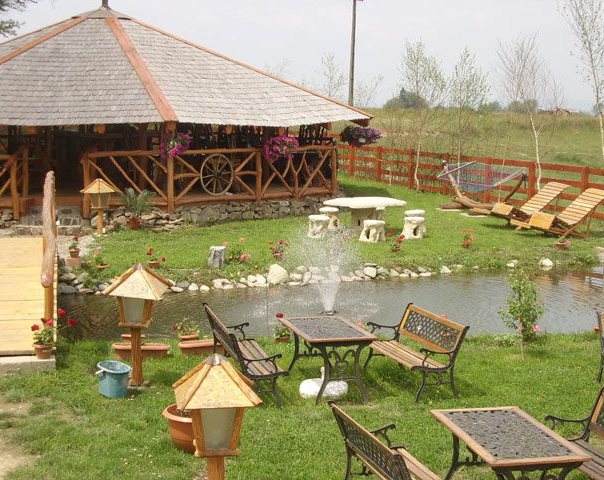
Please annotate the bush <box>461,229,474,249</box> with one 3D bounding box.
[{"bbox_3d":[3.496,-0.045,17.126,0.300,0.410,0.300,3,8,11],"label":"bush"}]

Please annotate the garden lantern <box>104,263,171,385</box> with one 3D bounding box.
[{"bbox_3d":[-1.726,0.902,8.615,0.600,1.340,0.600,2,8,3],"label":"garden lantern"}]

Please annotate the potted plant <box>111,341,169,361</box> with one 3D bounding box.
[{"bbox_3d":[-1.918,1.317,9.714,0.680,0.190,0.230,1,8,0],"label":"potted plant"}]

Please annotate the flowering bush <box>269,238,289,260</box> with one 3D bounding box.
[{"bbox_3d":[-0.445,0.165,15.960,0.390,0.400,0.360,2,8,-2],"label":"flowering bush"}]

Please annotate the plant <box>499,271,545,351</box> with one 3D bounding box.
[{"bbox_3d":[2.983,0.917,11.057,0.600,0.950,0.600,1,8,0],"label":"plant"}]

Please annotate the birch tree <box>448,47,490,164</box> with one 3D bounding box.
[{"bbox_3d":[5.832,-4.136,28.442,1.550,5.250,1.500,1,8,0],"label":"birch tree"}]

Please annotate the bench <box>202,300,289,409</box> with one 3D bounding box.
[{"bbox_3d":[-0.616,1.218,8.748,0.640,0.780,1.260,-2,9,-18],"label":"bench"}]

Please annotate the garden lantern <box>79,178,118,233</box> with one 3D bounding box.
[{"bbox_3d":[-4.594,-0.765,18.500,0.630,1.270,0.630,7,10,33],"label":"garden lantern"}]

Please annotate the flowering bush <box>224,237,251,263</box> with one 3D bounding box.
[{"bbox_3d":[-1.219,0.156,15.397,0.500,0.470,0.420,1,8,0],"label":"flowering bush"}]

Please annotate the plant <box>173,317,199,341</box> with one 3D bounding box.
[{"bbox_3d":[-1.454,1.167,10.347,0.340,0.320,0.300,1,8,-8],"label":"plant"}]

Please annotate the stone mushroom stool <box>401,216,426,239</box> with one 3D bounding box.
[{"bbox_3d":[2.405,-0.262,17.500,0.460,0.420,0.460,1,8,0],"label":"stone mushroom stool"}]

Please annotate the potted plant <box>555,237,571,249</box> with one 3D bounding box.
[{"bbox_3d":[5.128,0.049,16.000,0.290,0.210,0.280,1,8,0],"label":"potted plant"}]

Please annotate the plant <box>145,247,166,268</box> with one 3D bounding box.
[{"bbox_3d":[-2.494,0.297,13.800,0.340,0.330,0.300,1,8,0],"label":"plant"}]

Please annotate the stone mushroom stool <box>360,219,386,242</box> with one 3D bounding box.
[{"bbox_3d":[1.486,-0.187,17.100,0.500,0.420,0.500,1,8,0],"label":"stone mushroom stool"}]

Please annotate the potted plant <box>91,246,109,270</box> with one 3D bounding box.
[{"bbox_3d":[-3.671,0.325,14.785,0.320,0.410,0.300,0,8,-14],"label":"potted plant"}]

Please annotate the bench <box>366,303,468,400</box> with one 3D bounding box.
[{"bbox_3d":[1.219,1.210,9.089,0.630,0.770,1.280,-1,8,-21],"label":"bench"}]

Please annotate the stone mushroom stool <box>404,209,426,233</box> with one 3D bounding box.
[{"bbox_3d":[2.732,-0.456,19.495,0.500,0.460,0.500,3,8,8],"label":"stone mushroom stool"}]

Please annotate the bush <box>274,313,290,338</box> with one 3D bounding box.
[{"bbox_3d":[-0.252,1.129,10.605,0.230,0.360,0.220,1,8,0],"label":"bush"}]

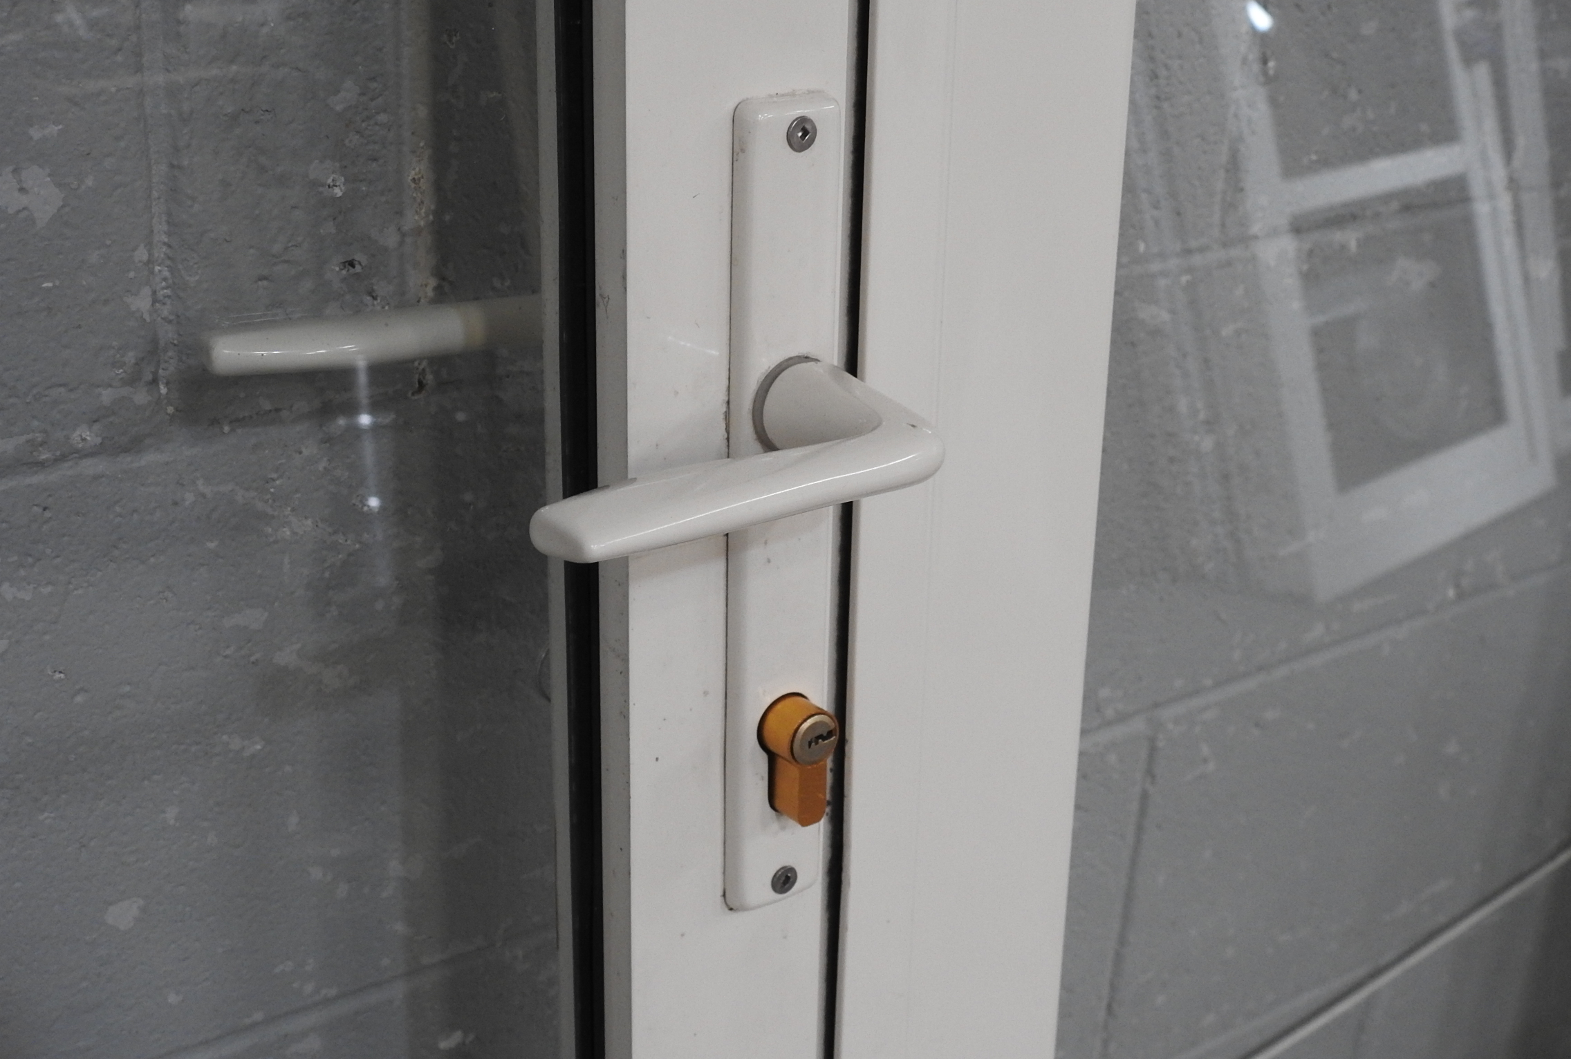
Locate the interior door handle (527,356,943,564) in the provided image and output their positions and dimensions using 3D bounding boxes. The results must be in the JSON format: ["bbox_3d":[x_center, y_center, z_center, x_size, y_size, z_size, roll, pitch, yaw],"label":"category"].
[{"bbox_3d":[-0.016,-0.016,0.512,0.111,0.026,0.052,-14,26,-34],"label":"interior door handle"}]

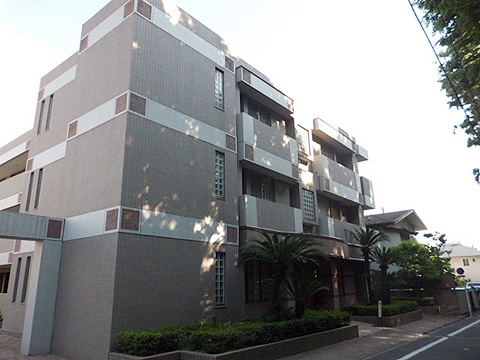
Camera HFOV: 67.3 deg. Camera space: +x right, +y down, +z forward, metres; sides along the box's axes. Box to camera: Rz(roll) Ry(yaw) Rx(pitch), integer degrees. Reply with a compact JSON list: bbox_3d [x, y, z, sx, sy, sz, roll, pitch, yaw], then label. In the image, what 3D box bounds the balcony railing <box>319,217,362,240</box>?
[{"bbox_3d":[4.801,2.451,17.076,0.505,0.990,3.434,-15,-21,39],"label":"balcony railing"}]

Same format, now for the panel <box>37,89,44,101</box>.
[{"bbox_3d":[-7.090,-3.004,12.868,0.424,0.444,0.061,-13,-20,36],"label":"panel"}]

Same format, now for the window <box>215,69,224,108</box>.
[{"bbox_3d":[-0.707,-3.013,12.076,0.120,1.440,0.430,-13,-20,37],"label":"window"}]

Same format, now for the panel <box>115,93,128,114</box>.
[{"bbox_3d":[-3.011,-1.921,9.211,0.475,0.475,0.050,-13,-20,37],"label":"panel"}]

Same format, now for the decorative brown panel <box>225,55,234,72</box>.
[{"bbox_3d":[-0.370,-4.080,12.760,0.050,0.450,0.475,-13,-20,37],"label":"decorative brown panel"}]

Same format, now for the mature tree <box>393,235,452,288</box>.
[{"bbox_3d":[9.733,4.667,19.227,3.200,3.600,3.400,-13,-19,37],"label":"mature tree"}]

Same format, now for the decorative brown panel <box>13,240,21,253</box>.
[{"bbox_3d":[-7.164,2.105,11.653,0.440,0.480,0.050,-13,-19,37],"label":"decorative brown panel"}]

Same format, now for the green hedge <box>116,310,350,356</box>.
[{"bbox_3d":[0.495,3.862,9.487,1.970,0.525,6.969,-15,-21,39],"label":"green hedge"}]

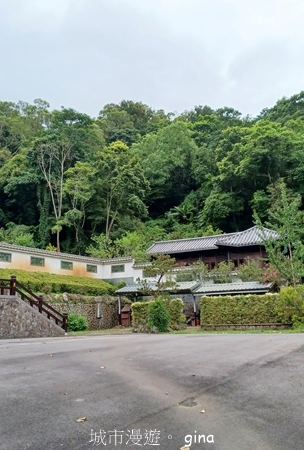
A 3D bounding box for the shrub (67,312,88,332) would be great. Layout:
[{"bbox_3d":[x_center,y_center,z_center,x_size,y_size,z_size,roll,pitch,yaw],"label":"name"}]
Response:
[{"bbox_3d":[-3.652,4.748,21.099,1.150,1.000,1.100,0,-10,0],"label":"shrub"}]

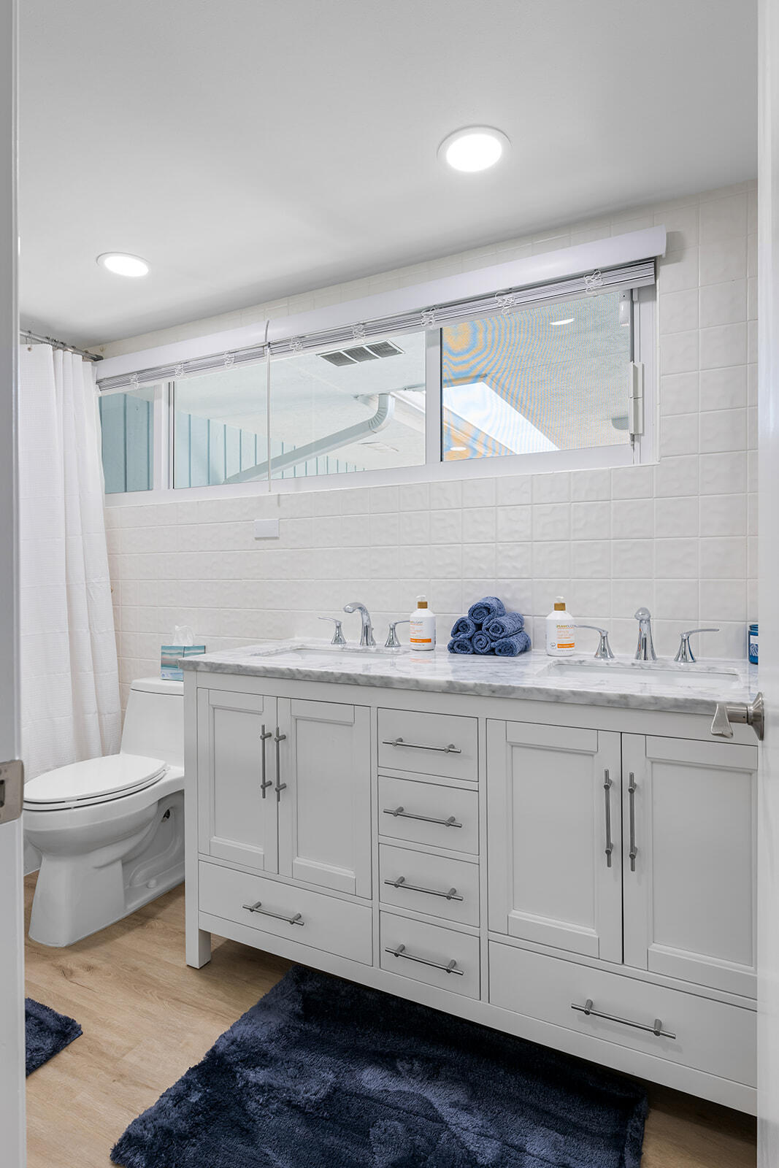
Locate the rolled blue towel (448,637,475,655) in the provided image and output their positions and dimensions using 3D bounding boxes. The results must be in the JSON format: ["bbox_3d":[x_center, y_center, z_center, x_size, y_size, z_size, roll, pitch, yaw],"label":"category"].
[{"bbox_3d":[0.241,0.180,1.873,0.080,0.050,0.140,0,1,27],"label":"rolled blue towel"}]

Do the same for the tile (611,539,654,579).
[{"bbox_3d":[0.680,-0.069,1.724,0.108,0.108,0.010,0,0,27],"label":"tile"}]

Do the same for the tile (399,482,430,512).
[{"bbox_3d":[0.085,-0.282,2.023,0.108,0.087,0.010,0,0,27],"label":"tile"}]

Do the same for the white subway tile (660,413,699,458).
[{"bbox_3d":[0.792,-0.405,1.684,0.094,0.108,0.010,0,0,27],"label":"white subway tile"}]

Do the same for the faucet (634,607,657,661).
[{"bbox_3d":[0.659,0.131,1.600,0.052,0.141,0.155,0,0,27],"label":"faucet"}]

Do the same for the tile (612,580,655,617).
[{"bbox_3d":[0.688,0.043,1.746,0.110,0.110,0.010,0,0,27],"label":"tile"}]

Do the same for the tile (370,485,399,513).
[{"bbox_3d":[-0.014,-0.282,2.073,0.108,0.087,0.010,0,0,27],"label":"tile"}]

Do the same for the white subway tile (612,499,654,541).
[{"bbox_3d":[0.688,-0.182,1.746,0.110,0.110,0.010,0,0,27],"label":"white subway tile"}]

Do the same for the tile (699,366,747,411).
[{"bbox_3d":[0.879,-0.513,1.626,0.108,0.108,0.009,0,0,27],"label":"tile"}]

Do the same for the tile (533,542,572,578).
[{"bbox_3d":[0.487,-0.070,1.848,0.110,0.110,0.010,0,0,27],"label":"tile"}]

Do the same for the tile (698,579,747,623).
[{"bbox_3d":[0.878,0.042,1.625,0.108,0.108,0.010,0,0,27],"label":"tile"}]

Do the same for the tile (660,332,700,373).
[{"bbox_3d":[0.797,-0.632,1.691,0.092,0.110,0.010,0,0,27],"label":"tile"}]

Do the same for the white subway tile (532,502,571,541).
[{"bbox_3d":[0.481,-0.180,1.824,0.108,0.108,0.010,0,0,27],"label":"white subway tile"}]

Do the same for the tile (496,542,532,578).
[{"bbox_3d":[0.382,-0.069,1.877,0.108,0.108,0.009,0,0,27],"label":"tile"}]

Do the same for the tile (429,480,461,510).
[{"bbox_3d":[0.186,-0.283,1.991,0.108,0.085,0.010,0,0,27],"label":"tile"}]

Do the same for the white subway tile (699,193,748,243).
[{"bbox_3d":[0.880,-0.959,1.627,0.108,0.108,0.009,0,0,27],"label":"white subway tile"}]

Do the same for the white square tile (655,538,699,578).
[{"bbox_3d":[0.784,-0.069,1.686,0.108,0.108,0.010,0,0,27],"label":"white square tile"}]

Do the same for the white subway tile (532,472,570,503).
[{"bbox_3d":[0.484,-0.283,1.838,0.110,0.088,0.008,0,1,27],"label":"white subway tile"}]

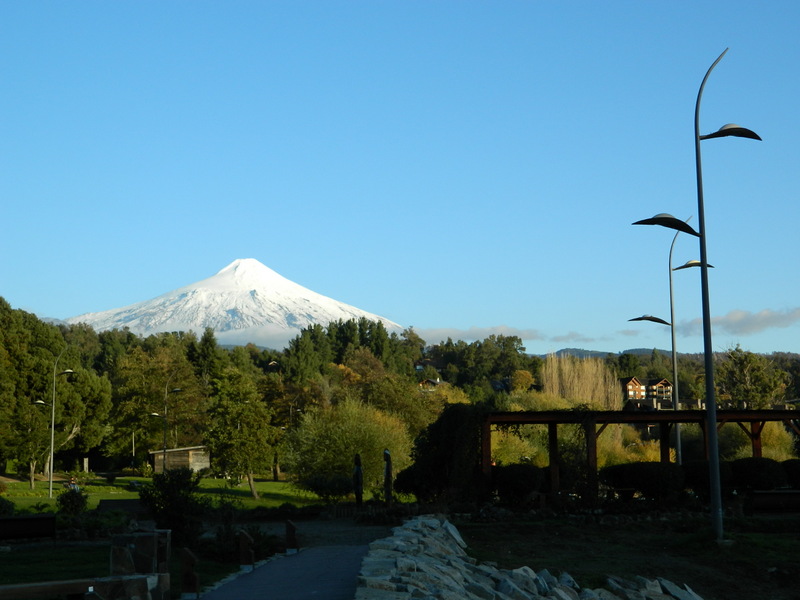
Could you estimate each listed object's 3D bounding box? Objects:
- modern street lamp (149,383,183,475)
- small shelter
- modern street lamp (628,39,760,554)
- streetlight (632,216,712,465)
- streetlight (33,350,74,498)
[{"bbox_3d":[-18.249,10.103,103.069,3.050,9.300,0.450,-3,-8,17],"label":"modern street lamp"},{"bbox_3d":[-19.919,14.616,119.000,4.400,2.700,3.200,-4,-8,22],"label":"small shelter"},{"bbox_3d":[5.671,-0.279,24.509,3.050,9.300,0.450,3,-8,-25],"label":"modern street lamp"},{"bbox_3d":[9.159,1.766,44.084,3.050,9.300,0.450,1,-7,-10],"label":"streetlight"},{"bbox_3d":[-21.412,7.505,81.444,3.050,9.300,0.450,-2,-7,11],"label":"streetlight"}]

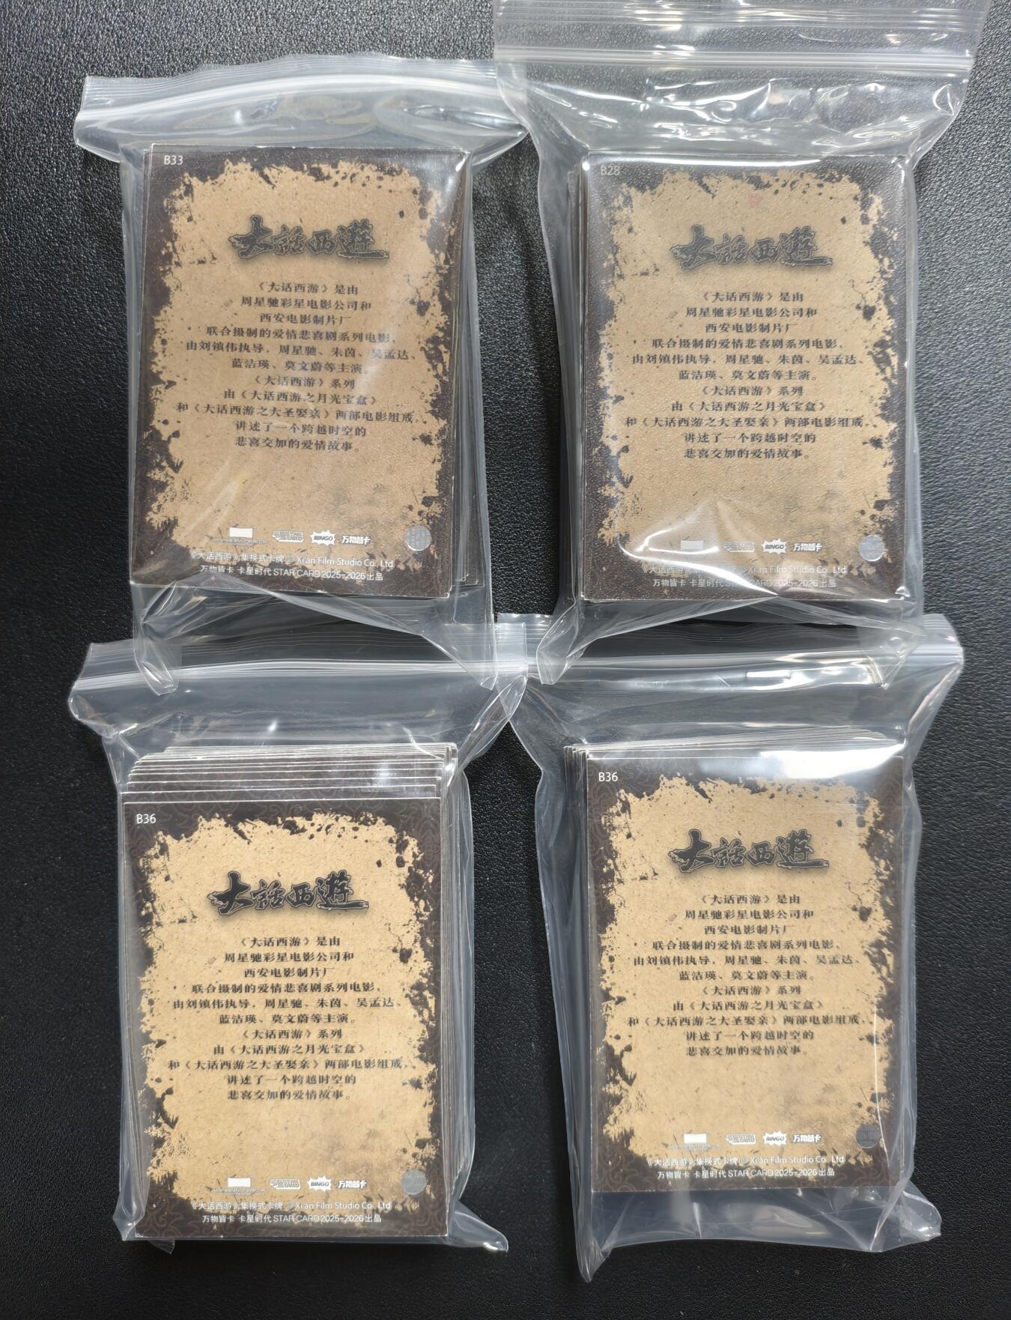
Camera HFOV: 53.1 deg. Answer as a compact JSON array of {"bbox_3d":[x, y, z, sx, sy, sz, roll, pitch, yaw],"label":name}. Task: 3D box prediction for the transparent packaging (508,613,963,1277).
[{"bbox_3d":[0.047,0.059,0.210,0.096,0.020,0.138,-1,90,0],"label":"transparent packaging"}]

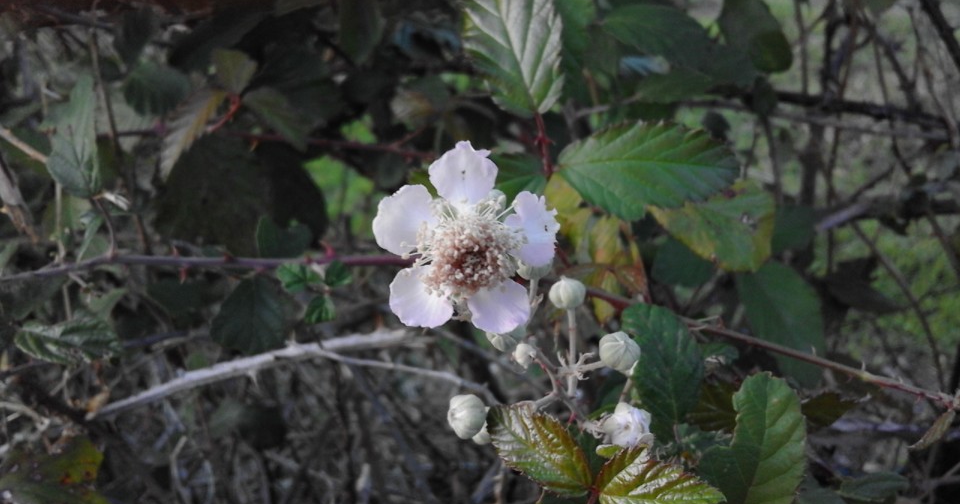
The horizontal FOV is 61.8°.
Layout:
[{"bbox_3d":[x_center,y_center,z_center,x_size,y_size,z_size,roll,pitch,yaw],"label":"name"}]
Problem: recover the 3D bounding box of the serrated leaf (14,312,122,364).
[{"bbox_3d":[-0.139,0.029,0.270,0.036,0.009,0.017,10,65,-1],"label":"serrated leaf"}]

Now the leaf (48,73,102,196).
[{"bbox_3d":[-0.172,-0.049,0.340,0.024,0.053,0.014,3,-10,-17],"label":"leaf"}]

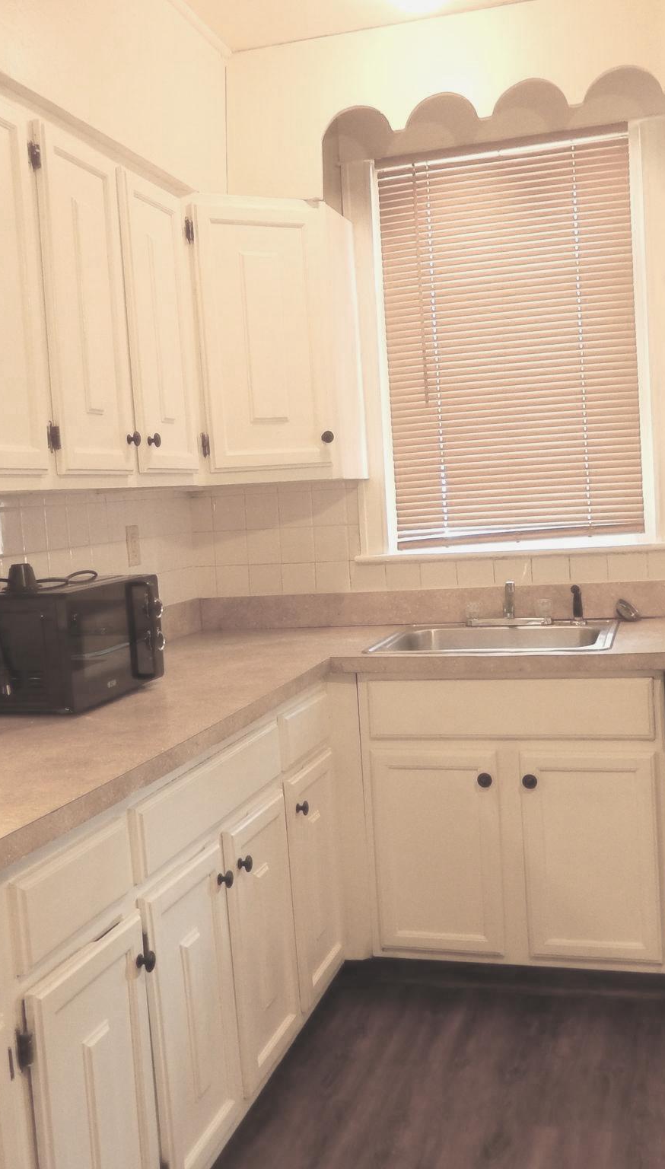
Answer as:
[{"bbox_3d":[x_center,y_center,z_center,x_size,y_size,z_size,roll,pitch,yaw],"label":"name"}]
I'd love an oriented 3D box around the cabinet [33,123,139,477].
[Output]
[{"bbox_3d":[-0.657,-0.551,2.324,0.340,0.690,0.360,-2,4,16],"label":"cabinet"}]

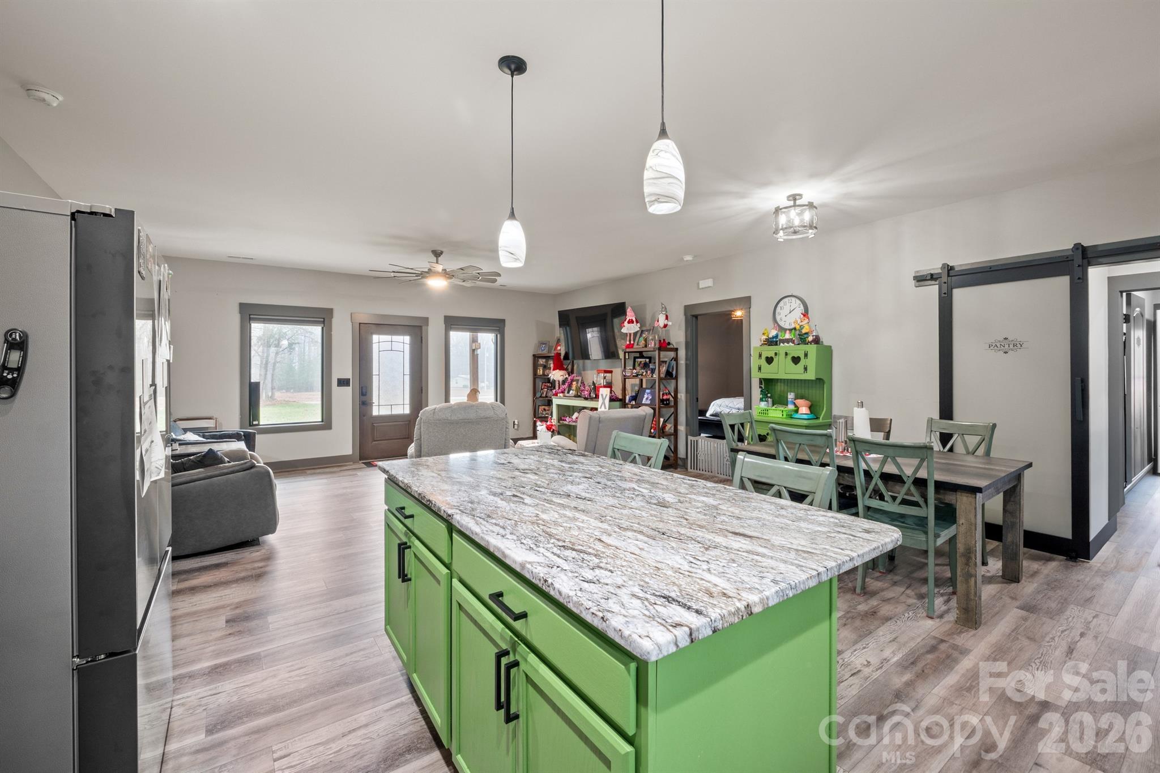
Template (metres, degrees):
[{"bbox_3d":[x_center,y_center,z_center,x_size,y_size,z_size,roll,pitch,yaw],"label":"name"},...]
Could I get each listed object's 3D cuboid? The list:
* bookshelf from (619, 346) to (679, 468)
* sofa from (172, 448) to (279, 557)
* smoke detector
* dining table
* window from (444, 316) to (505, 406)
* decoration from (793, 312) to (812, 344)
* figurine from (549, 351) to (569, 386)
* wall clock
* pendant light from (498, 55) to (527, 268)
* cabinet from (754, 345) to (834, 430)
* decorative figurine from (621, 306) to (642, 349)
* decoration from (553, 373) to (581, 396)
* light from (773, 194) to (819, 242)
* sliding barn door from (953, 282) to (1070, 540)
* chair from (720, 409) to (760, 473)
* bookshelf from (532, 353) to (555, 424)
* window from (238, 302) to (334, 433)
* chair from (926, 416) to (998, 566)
[{"bbox_3d":[0.959,0.309,6.677,0.360,1.655,0.700,-1,2,-37],"label":"bookshelf"},{"bbox_3d":[-3.019,0.731,3.896,0.980,0.960,1.000,-1,2,-34],"label":"sofa"},{"bbox_3d":[-2.722,-1.478,2.450,0.145,0.050,0.145,0,1,0],"label":"smoke detector"},{"bbox_3d":[2.084,0.871,3.467,1.100,0.770,1.540,-1,2,-37],"label":"dining table"},{"bbox_3d":[-1.760,-0.289,8.163,1.080,1.745,0.120,-1,2,-34],"label":"window"},{"bbox_3d":[2.256,-0.593,4.900,0.160,0.310,0.180,-1,2,-44],"label":"decoration"},{"bbox_3d":[-0.370,-0.244,8.400,0.330,0.760,0.240,1,1,27],"label":"figurine"},{"bbox_3d":[2.283,-0.803,5.239,0.050,0.385,0.385,-1,2,-37],"label":"wall clock"},{"bbox_3d":[-0.303,-0.991,2.169,0.130,0.906,0.130,0,1,0],"label":"pendant light"},{"bbox_3d":[2.155,0.375,5.057,0.470,1.590,0.730,-1,2,-34],"label":"cabinet"},{"bbox_3d":[0.714,-0.821,6.813,0.290,0.600,0.170,1,2,24],"label":"decorative figurine"},{"bbox_3d":[-0.223,-0.031,8.200,0.500,0.400,0.200,1,2,45],"label":"decoration"},{"bbox_3d":[1.717,-1.346,3.867,0.335,0.340,0.335,-1,2,-37],"label":"light"},{"bbox_3d":[3.361,0.155,3.797,0.050,2.020,0.770,-1,2,-37],"label":"sliding barn door"},{"bbox_3d":[1.545,0.718,4.124,0.470,0.970,0.540,-1,2,-34],"label":"chair"},{"bbox_3d":[-0.507,0.236,8.647,0.360,1.650,0.720,-1,2,-37],"label":"bookshelf"},{"bbox_3d":[-3.971,-0.237,6.583,1.080,1.710,0.100,-1,2,-37],"label":"window"},{"bbox_3d":[2.590,0.756,3.433,0.560,0.990,0.450,-1,2,-37],"label":"chair"}]

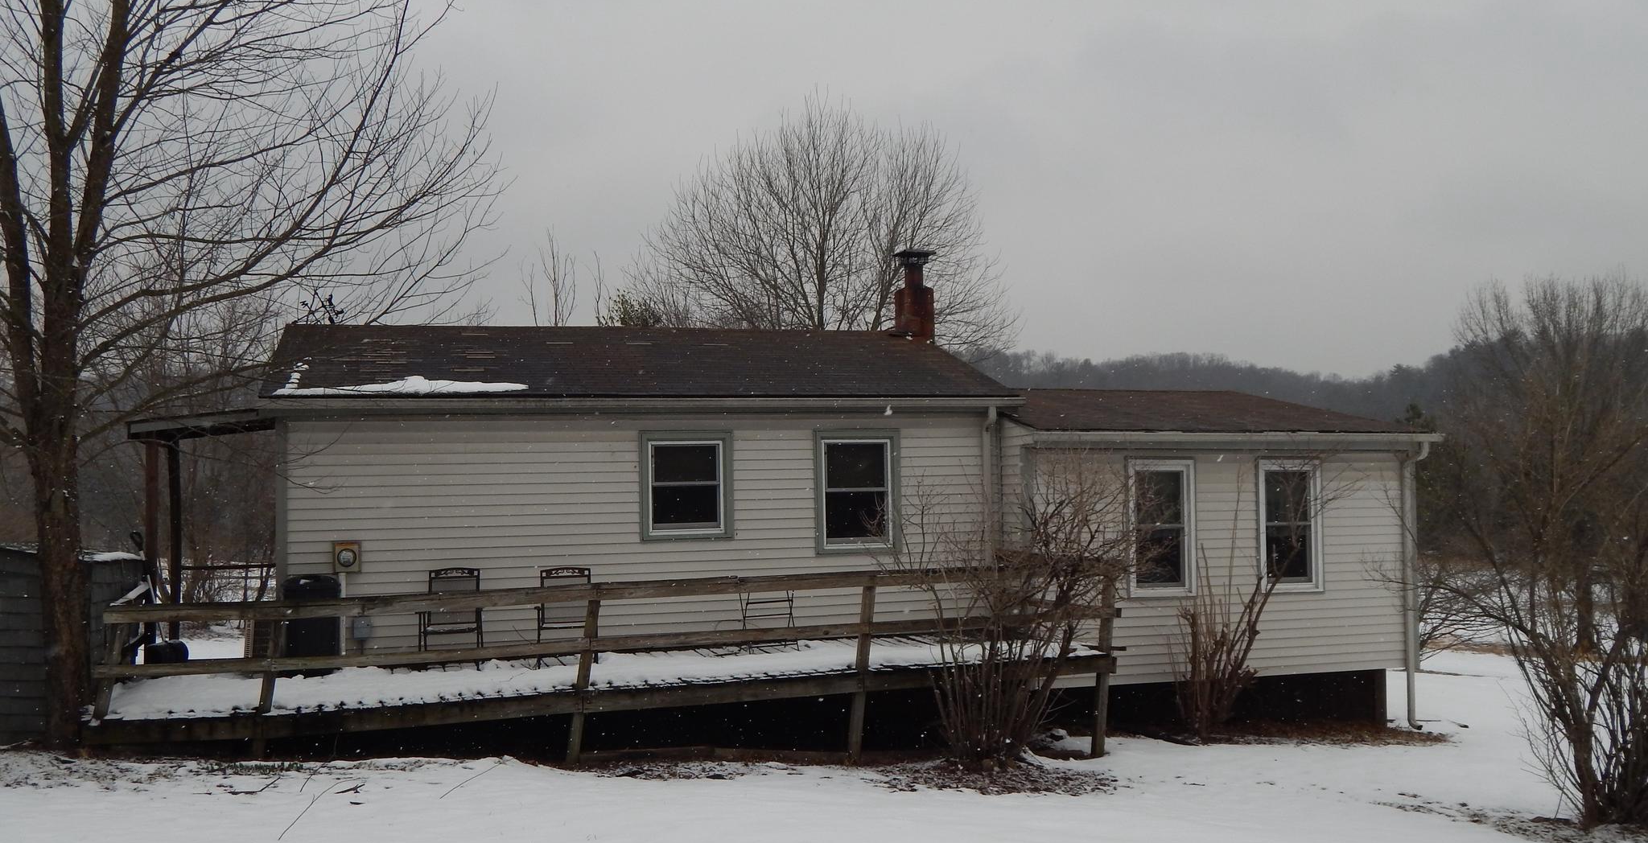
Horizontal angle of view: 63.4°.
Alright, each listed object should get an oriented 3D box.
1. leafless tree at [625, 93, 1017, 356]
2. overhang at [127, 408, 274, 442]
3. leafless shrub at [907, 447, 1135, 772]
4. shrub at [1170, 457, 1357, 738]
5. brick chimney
[{"bbox_3d":[-0.090,-1.620,29.057,8.400,11.070,8.200,0,-1,-17],"label":"leafless tree"},{"bbox_3d":[-5.844,0.038,12.751,1.220,0.290,1.550,0,-1,-17],"label":"overhang"},{"bbox_3d":[1.657,1.657,11.550,1.750,2.600,1.600,-1,-1,0],"label":"leafless shrub"},{"bbox_3d":[4.495,1.813,13.750,1.750,2.750,1.400,0,-1,-17],"label":"shrub"},{"bbox_3d":[1.125,-1.577,16.683,0.420,1.160,0.420,0,-1,-17],"label":"brick chimney"}]

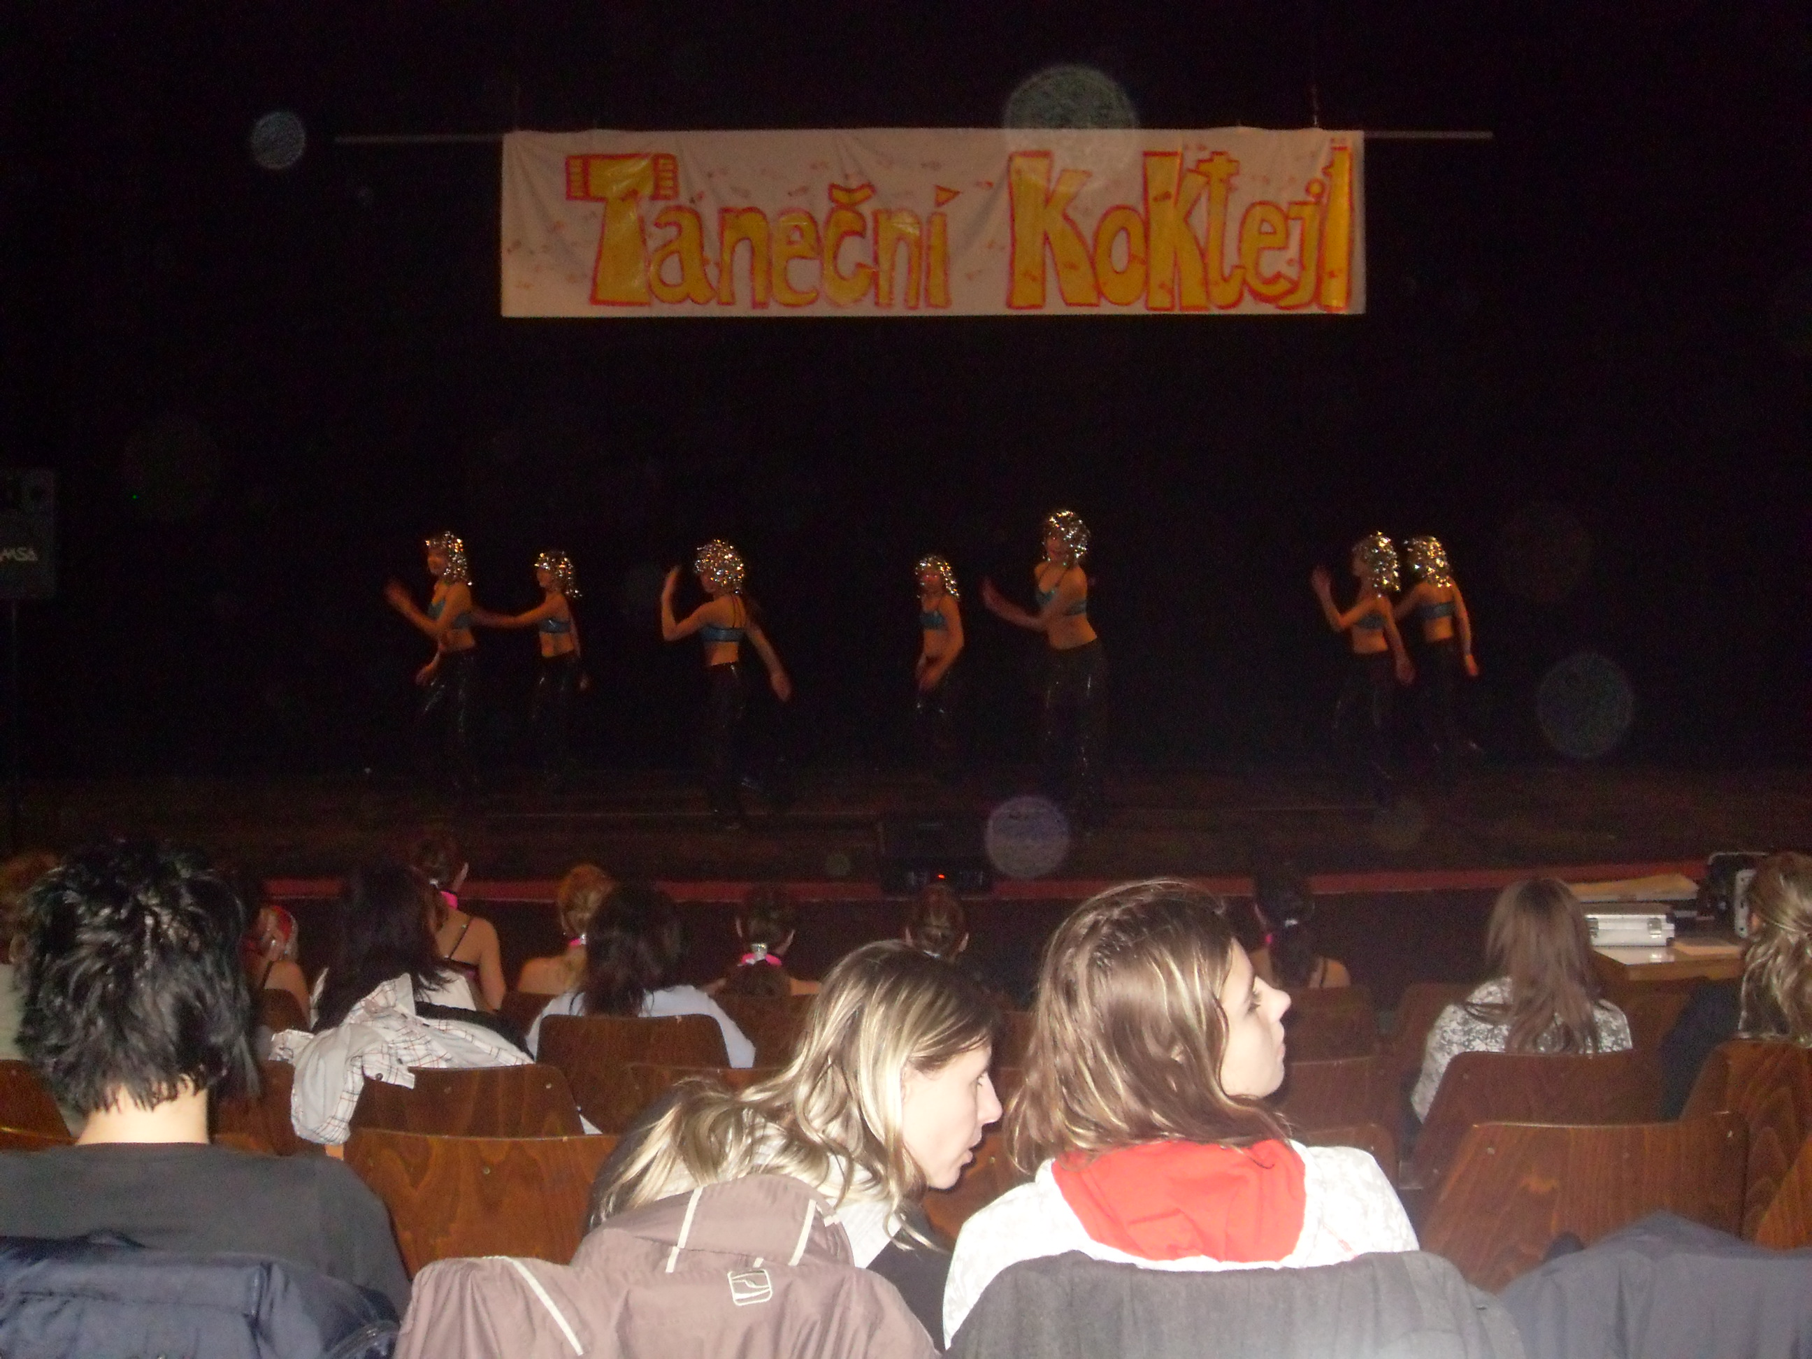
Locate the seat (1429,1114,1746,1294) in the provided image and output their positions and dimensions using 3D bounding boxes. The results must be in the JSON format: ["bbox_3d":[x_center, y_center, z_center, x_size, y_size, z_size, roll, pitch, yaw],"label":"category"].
[{"bbox_3d":[0.940,1.060,3.370,0.500,0.860,0.520,0,0,-14],"label":"seat"}]

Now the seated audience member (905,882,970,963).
[{"bbox_3d":[0.090,1.130,6.150,0.420,1.150,0.660,0,0,0],"label":"seated audience member"}]

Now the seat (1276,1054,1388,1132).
[{"bbox_3d":[0.690,1.150,4.420,0.500,0.860,0.520,0,0,-7],"label":"seat"}]

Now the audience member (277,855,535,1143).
[{"bbox_3d":[-0.950,0.975,4.500,0.500,1.220,0.740,0,0,5],"label":"audience member"}]

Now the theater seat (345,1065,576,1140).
[{"bbox_3d":[-0.830,1.150,4.380,0.500,0.860,0.520,0,0,4],"label":"theater seat"}]

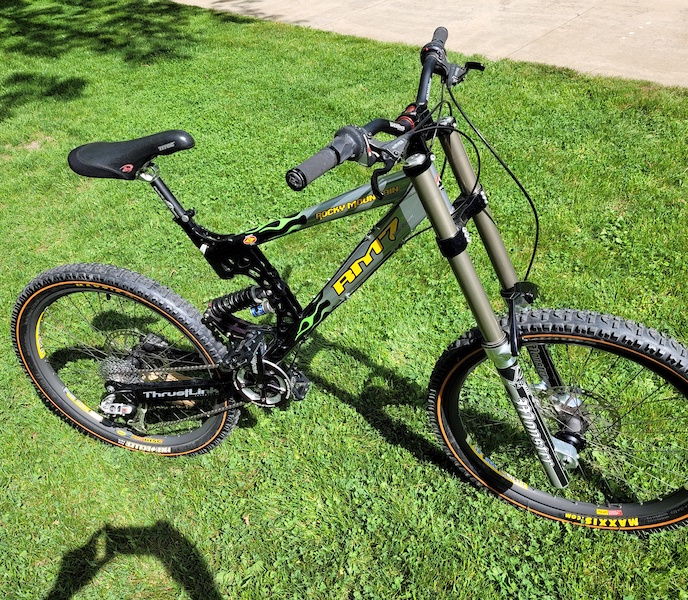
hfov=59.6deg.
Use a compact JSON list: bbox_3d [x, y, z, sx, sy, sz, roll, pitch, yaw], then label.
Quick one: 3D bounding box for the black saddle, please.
[{"bbox_3d":[-0.441,-0.300,1.265,0.283,0.075,0.137,-2,33,18],"label":"black saddle"}]

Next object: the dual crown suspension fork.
[{"bbox_3d":[0.343,0.054,1.259,0.140,0.862,0.185,-10,31,35],"label":"dual crown suspension fork"}]

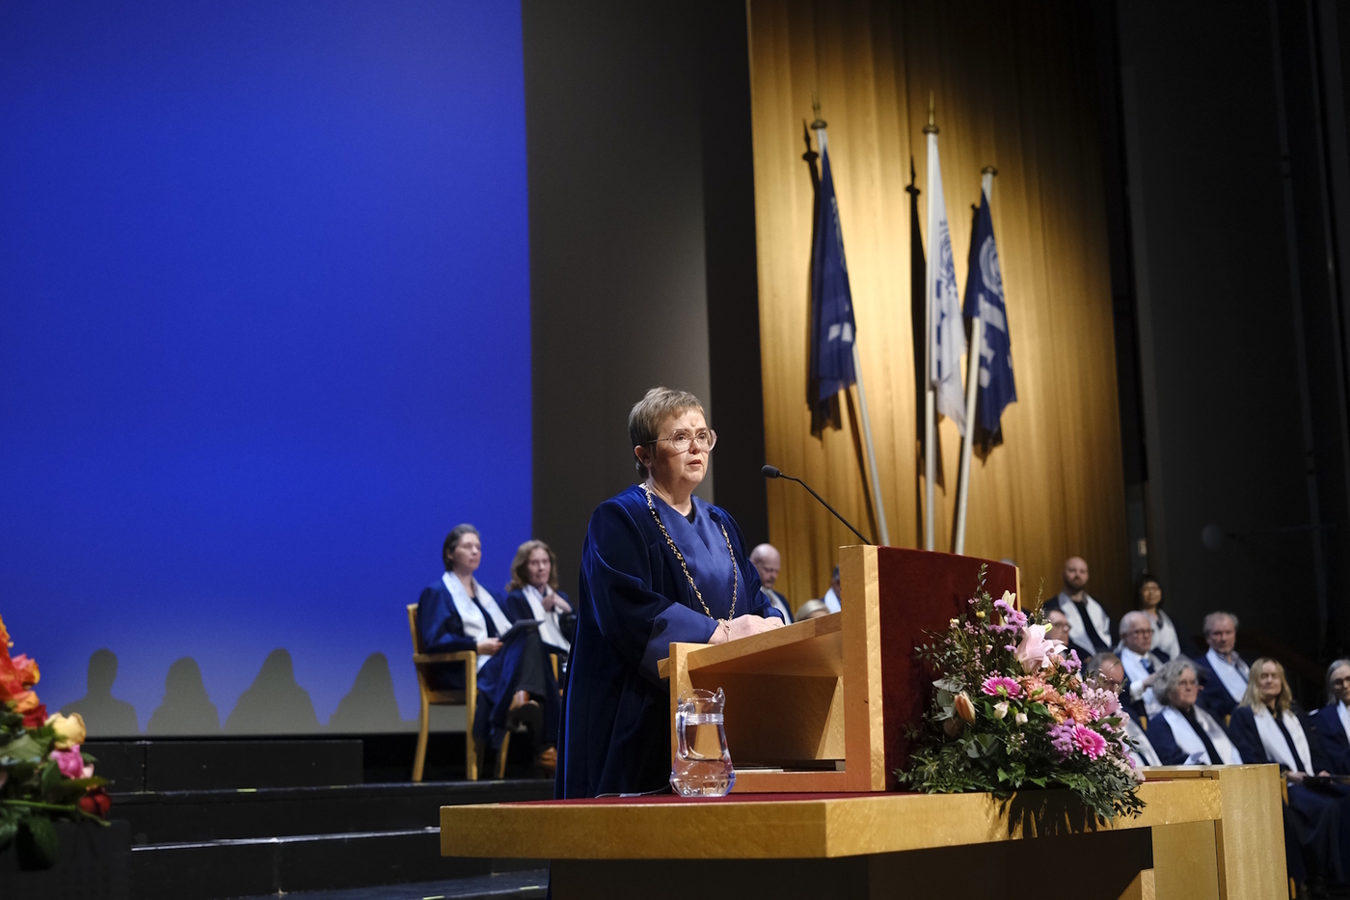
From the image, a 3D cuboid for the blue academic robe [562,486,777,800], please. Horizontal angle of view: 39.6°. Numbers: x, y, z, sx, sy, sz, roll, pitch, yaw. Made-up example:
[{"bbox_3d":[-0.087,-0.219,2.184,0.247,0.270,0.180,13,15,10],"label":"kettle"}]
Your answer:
[{"bbox_3d":[-0.004,0.723,4.200,0.560,1.320,0.600,-11,-13,42],"label":"blue academic robe"}]

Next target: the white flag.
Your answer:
[{"bbox_3d":[1.652,-1.013,11.400,0.270,1.880,0.220,3,-11,-25],"label":"white flag"}]

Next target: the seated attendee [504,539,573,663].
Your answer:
[{"bbox_3d":[-0.594,1.051,9.439,0.580,1.240,0.800,7,-13,-42],"label":"seated attendee"}]

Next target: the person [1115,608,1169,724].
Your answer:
[{"bbox_3d":[2.588,1.467,9.818,0.600,1.280,0.820,4,-11,-32],"label":"person"}]

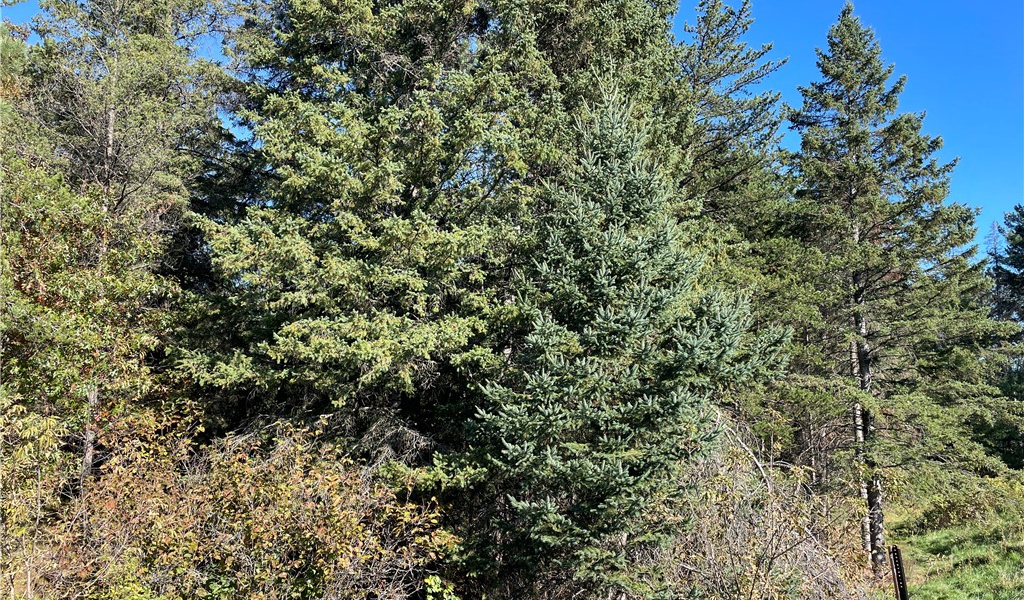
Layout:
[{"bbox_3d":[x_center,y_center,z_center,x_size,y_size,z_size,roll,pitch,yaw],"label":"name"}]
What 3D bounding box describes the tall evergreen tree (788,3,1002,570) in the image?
[{"bbox_3d":[4.500,-0.300,9.300,2.900,7.000,2.900,0,-7,0],"label":"tall evergreen tree"}]

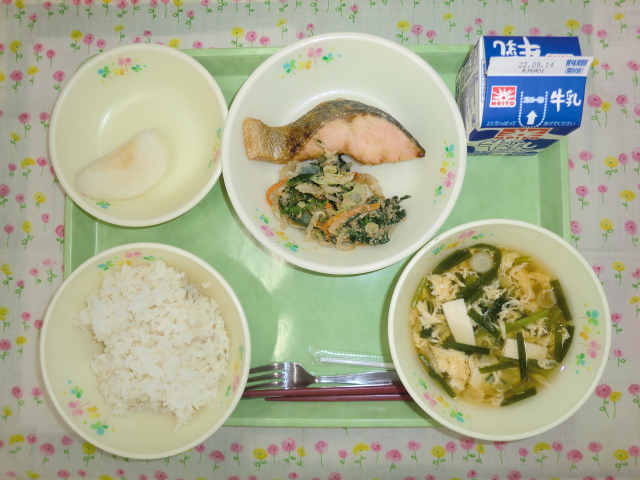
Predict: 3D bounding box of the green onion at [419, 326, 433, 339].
[{"bbox_3d":[0.065,0.056,0.293,0.007,0.003,0.006,-17,87,-1],"label":"green onion"}]

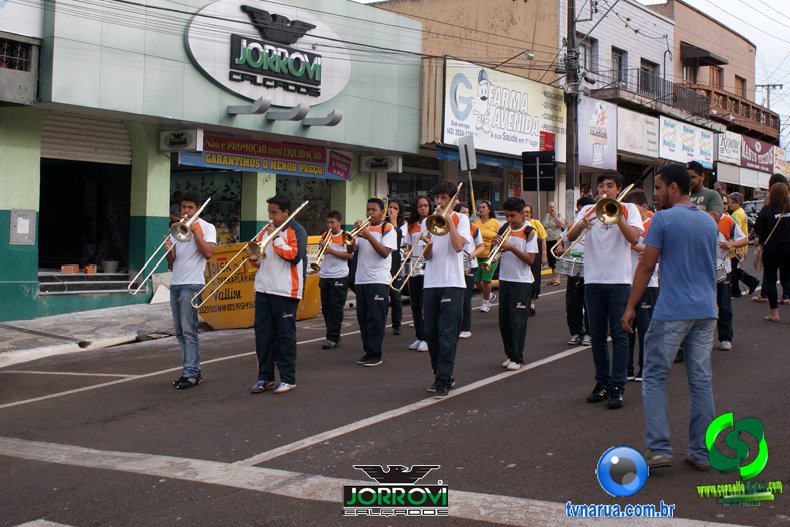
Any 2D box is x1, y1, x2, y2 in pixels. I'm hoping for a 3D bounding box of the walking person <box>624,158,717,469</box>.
[{"bbox_3d":[1.584,0.302,5.680,0.520,1.743,0.360,1,2,-27],"label":"walking person"}]

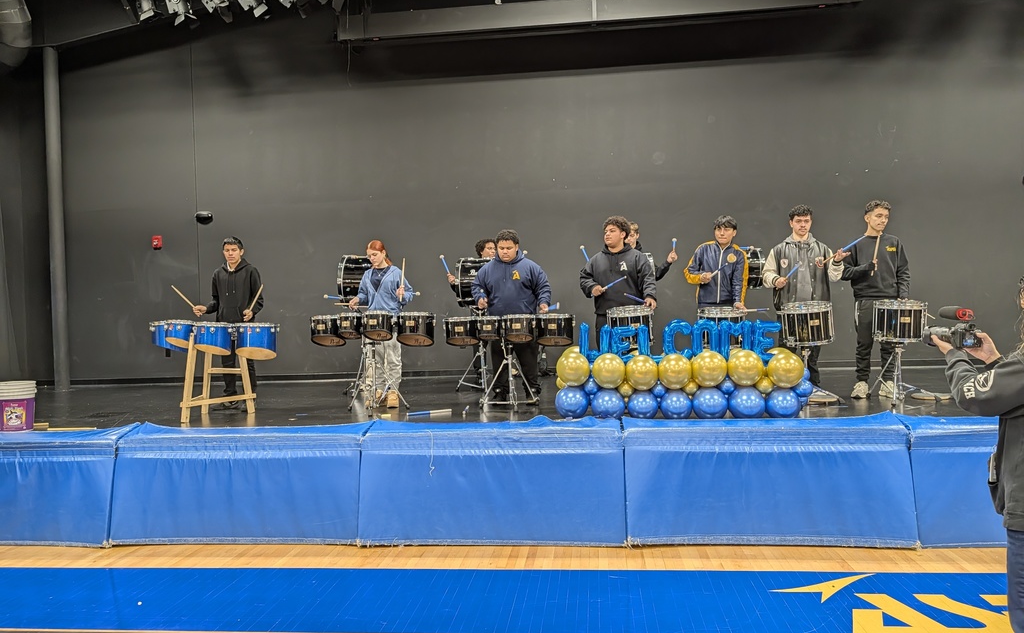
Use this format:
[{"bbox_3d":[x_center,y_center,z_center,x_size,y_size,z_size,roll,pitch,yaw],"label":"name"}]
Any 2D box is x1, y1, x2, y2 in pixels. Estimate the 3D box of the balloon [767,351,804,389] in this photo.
[{"bbox_3d":[1.938,0.381,5.020,0.250,0.255,0.250,-2,0,6],"label":"balloon"}]

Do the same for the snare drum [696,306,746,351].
[{"bbox_3d":[1.787,0.102,6.050,0.410,0.335,0.410,-2,0,6],"label":"snare drum"}]

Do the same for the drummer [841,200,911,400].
[{"bbox_3d":[3.211,-0.163,6.280,0.570,1.730,0.440,-2,0,10],"label":"drummer"}]

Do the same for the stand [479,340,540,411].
[{"bbox_3d":[-0.012,0.489,6.310,0.530,0.650,0.470,-2,0,6],"label":"stand"}]

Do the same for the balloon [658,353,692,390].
[{"bbox_3d":[1.235,0.419,5.370,0.255,0.260,0.255,-2,1,7],"label":"balloon"}]

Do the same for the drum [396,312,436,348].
[{"bbox_3d":[-0.856,0.117,6.370,0.360,0.310,0.360,2,0,6],"label":"drum"}]

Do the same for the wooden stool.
[{"bbox_3d":[-2.645,0.522,6.330,0.480,0.756,0.550,-2,0,6],"label":"wooden stool"}]

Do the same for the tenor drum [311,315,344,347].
[{"bbox_3d":[-1.631,0.129,6.320,0.325,0.280,0.325,-2,0,12],"label":"tenor drum"}]

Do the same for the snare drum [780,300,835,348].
[{"bbox_3d":[2.484,0.061,5.980,0.400,0.320,0.400,-4,5,12],"label":"snare drum"}]

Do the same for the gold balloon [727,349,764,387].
[{"bbox_3d":[1.725,0.391,5.240,0.255,0.265,0.255,-2,1,7],"label":"gold balloon"}]

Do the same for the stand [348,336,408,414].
[{"bbox_3d":[-1.205,0.509,6.300,0.550,0.690,0.470,-2,0,6],"label":"stand"}]

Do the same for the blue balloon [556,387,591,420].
[{"bbox_3d":[0.444,0.635,5.220,0.245,0.240,0.245,-2,0,7],"label":"blue balloon"}]

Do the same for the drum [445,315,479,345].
[{"bbox_3d":[-0.458,0.129,6.550,0.325,0.250,0.325,-2,2,7],"label":"drum"}]

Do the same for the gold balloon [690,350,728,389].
[{"bbox_3d":[1.468,0.387,5.260,0.250,0.270,0.260,-2,0,6],"label":"gold balloon"}]

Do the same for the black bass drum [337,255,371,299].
[{"bbox_3d":[-1.620,-0.378,7.750,0.400,0.580,0.580,-2,0,0],"label":"black bass drum"}]

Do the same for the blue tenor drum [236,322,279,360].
[{"bbox_3d":[-2.244,0.220,6.250,0.380,0.335,0.380,-2,0,7],"label":"blue tenor drum"}]

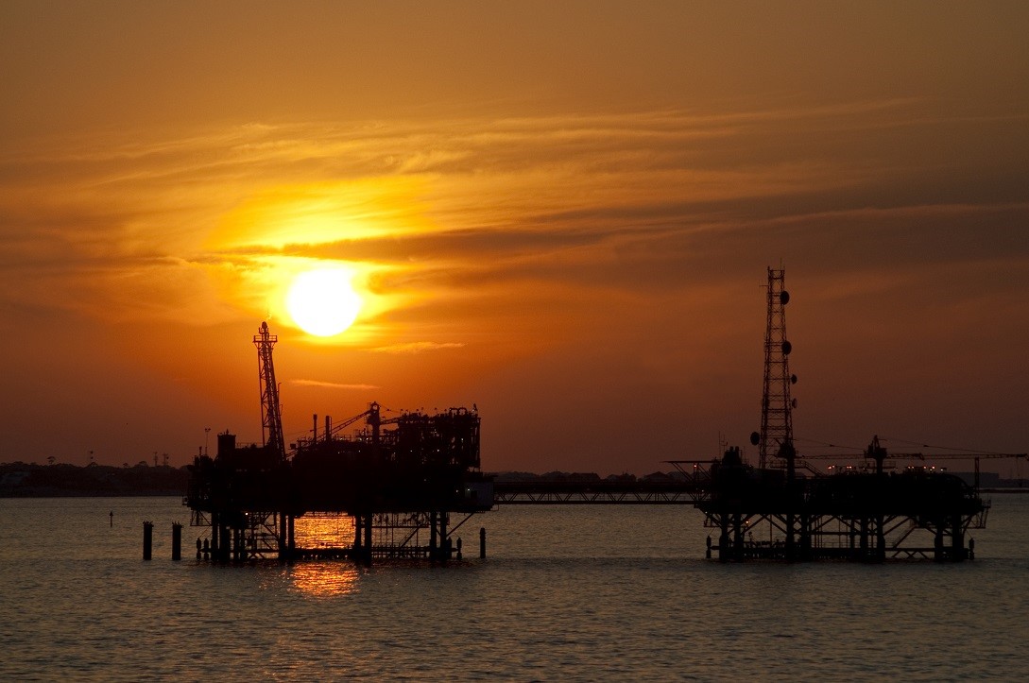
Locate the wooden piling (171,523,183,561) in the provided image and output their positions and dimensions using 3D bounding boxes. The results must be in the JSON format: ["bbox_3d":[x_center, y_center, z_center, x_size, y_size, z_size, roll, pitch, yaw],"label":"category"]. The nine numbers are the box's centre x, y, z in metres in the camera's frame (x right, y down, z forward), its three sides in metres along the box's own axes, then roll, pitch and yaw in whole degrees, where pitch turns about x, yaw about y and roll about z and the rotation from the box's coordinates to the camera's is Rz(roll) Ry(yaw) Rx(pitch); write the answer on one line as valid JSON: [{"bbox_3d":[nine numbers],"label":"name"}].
[{"bbox_3d":[-62.370,36.930,1342.000,1.650,6.900,1.650,0,-1,-9],"label":"wooden piling"}]

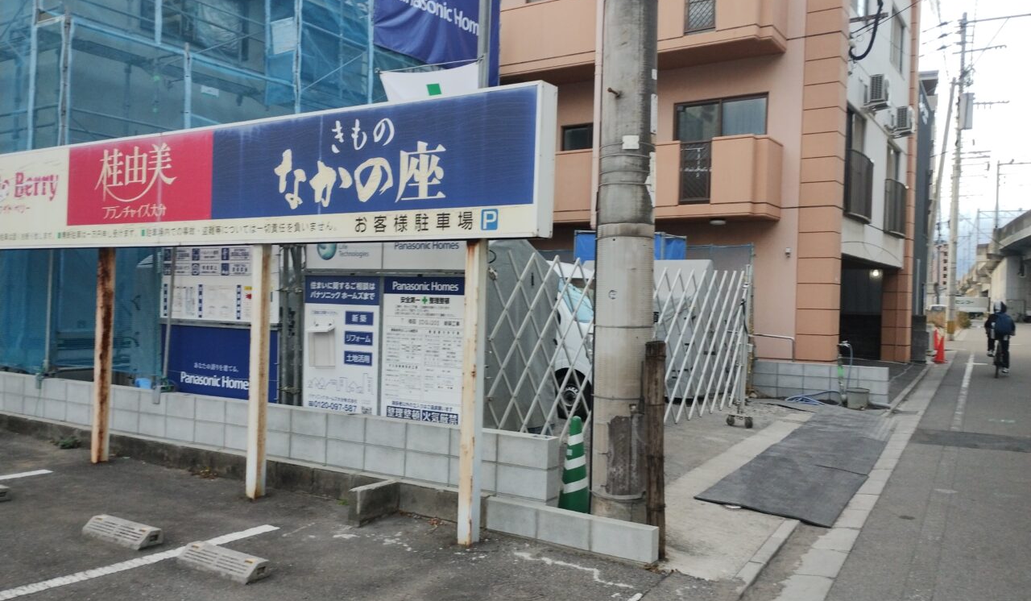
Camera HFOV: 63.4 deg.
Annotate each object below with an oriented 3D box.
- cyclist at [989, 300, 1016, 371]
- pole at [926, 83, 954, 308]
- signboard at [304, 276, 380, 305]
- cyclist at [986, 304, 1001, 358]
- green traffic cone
[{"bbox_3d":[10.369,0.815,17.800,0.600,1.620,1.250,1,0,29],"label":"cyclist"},{"bbox_3d":[15.964,-3.782,31.500,0.270,9.400,0.270,8,-1,29],"label":"pole"},{"bbox_3d":[-1.512,-0.088,7.300,0.870,0.245,0.030,1,0,30],"label":"signboard"},{"bbox_3d":[10.501,0.750,18.300,0.550,1.550,1.200,1,0,29],"label":"cyclist"},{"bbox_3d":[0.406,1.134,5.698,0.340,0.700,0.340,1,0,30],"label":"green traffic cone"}]

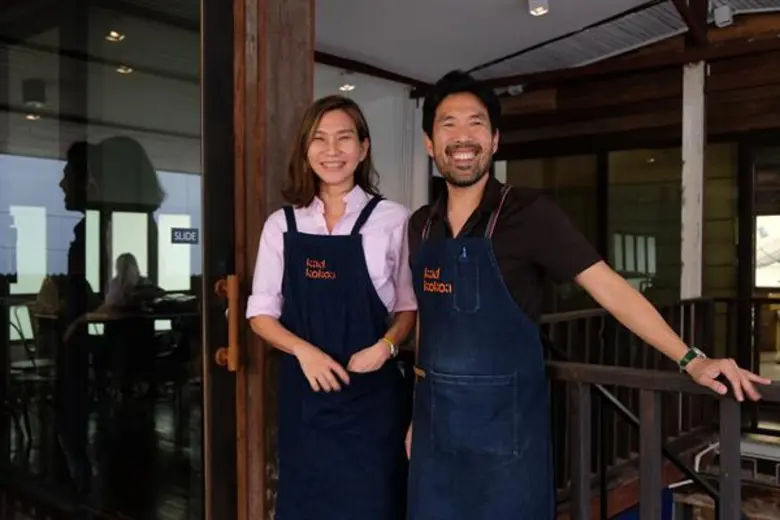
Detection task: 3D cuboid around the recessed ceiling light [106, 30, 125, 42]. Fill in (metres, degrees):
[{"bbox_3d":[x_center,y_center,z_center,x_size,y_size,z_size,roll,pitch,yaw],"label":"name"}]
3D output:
[{"bbox_3d":[-1.584,-1.290,4.500,0.100,0.060,0.100,0,1,0],"label":"recessed ceiling light"}]

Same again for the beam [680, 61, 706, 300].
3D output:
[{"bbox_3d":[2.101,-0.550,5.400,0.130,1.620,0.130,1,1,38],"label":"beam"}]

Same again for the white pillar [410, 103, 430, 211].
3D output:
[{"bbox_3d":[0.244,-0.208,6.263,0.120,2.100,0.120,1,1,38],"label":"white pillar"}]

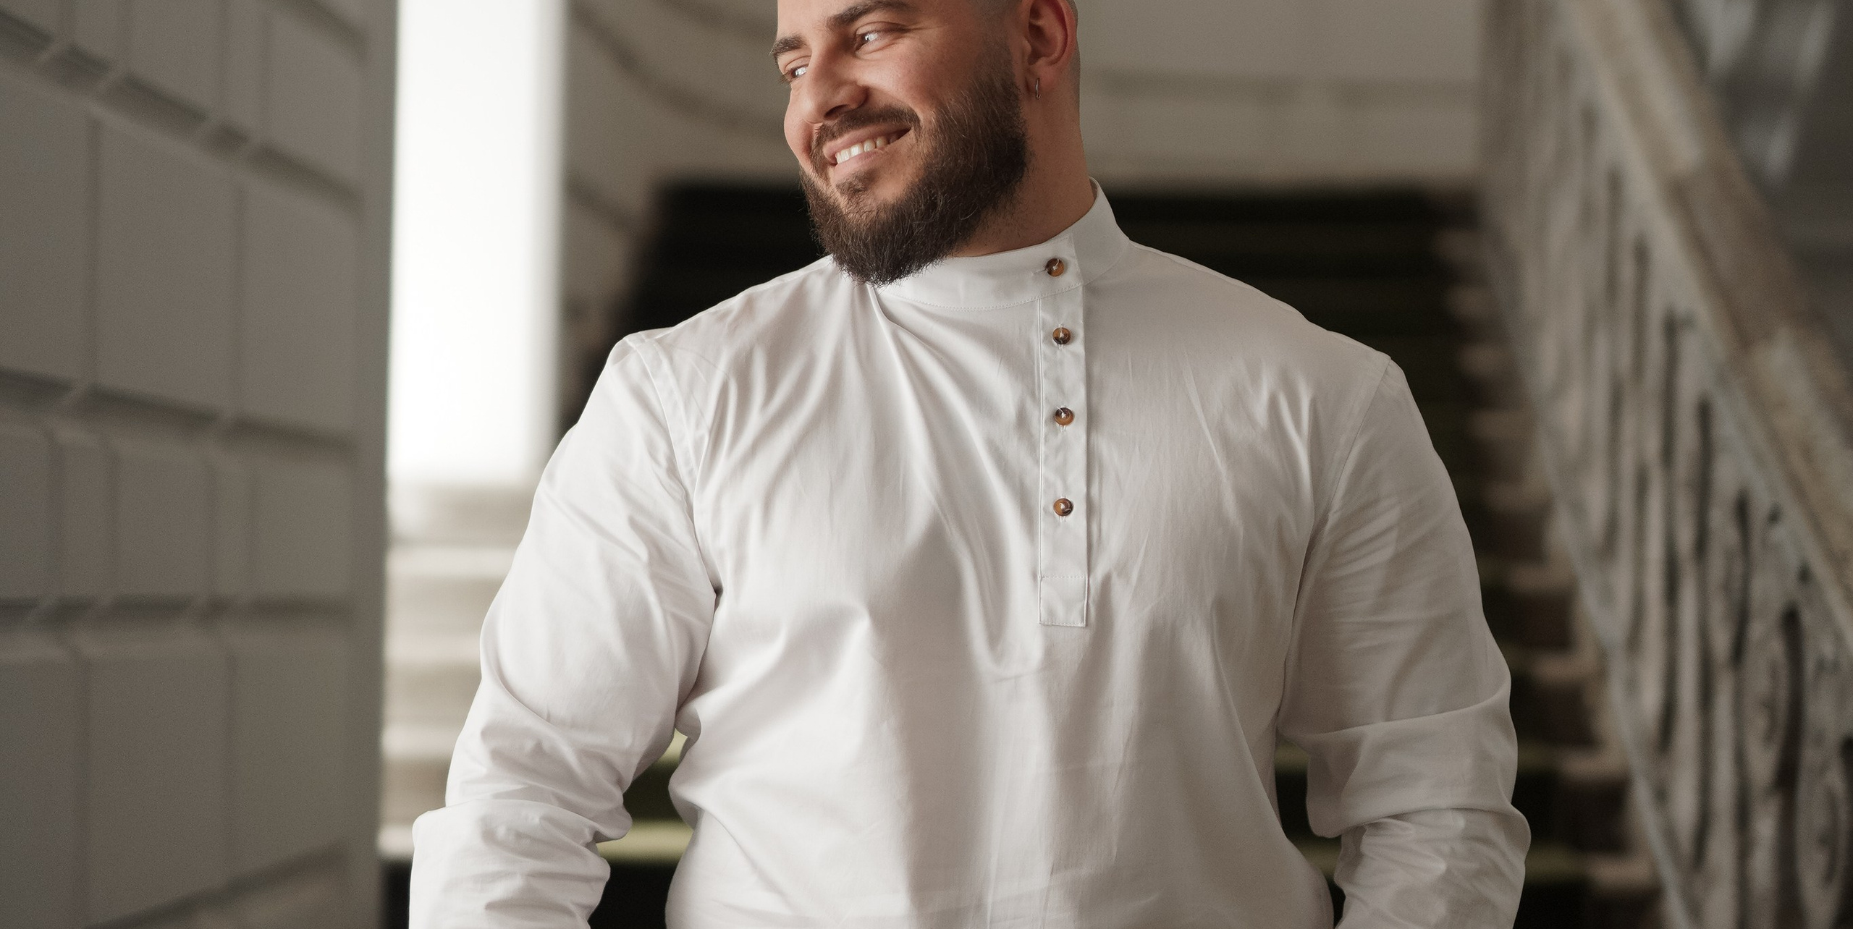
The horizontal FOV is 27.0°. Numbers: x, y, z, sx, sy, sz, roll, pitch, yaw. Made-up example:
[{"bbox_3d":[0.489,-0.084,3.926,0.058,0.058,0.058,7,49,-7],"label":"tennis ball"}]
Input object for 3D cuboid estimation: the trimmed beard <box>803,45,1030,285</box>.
[{"bbox_3d":[-0.006,-0.186,2.390,0.120,0.145,0.148,0,-13,-45],"label":"trimmed beard"}]

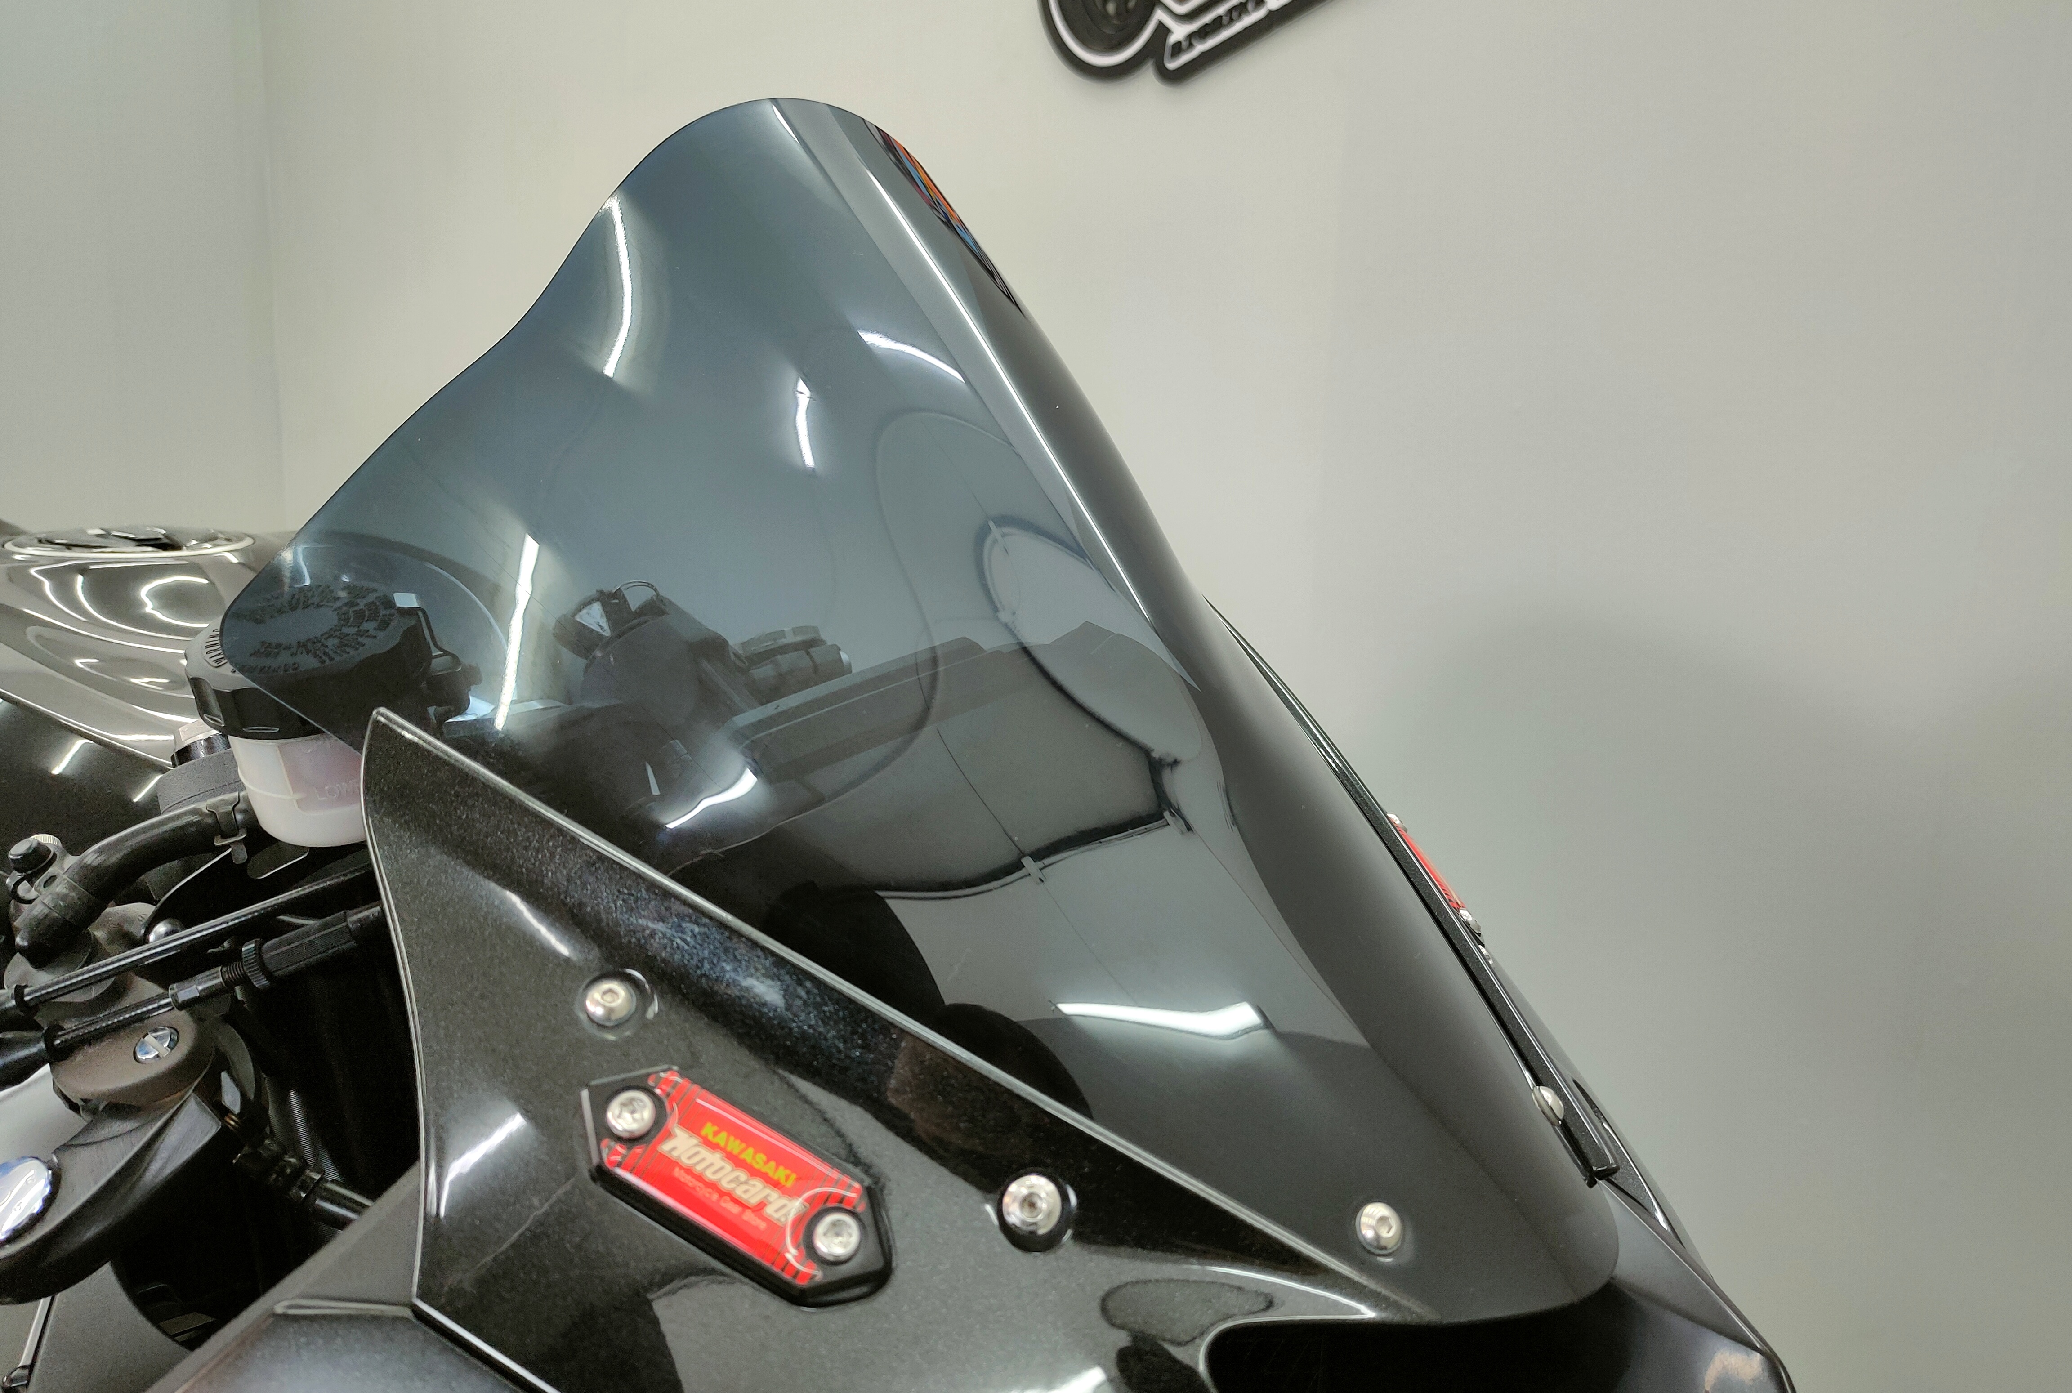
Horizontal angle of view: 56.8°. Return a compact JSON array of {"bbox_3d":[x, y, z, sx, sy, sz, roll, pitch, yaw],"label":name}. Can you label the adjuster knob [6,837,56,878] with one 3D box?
[{"bbox_3d":[-0.273,0.044,0.520,0.010,0.008,0.010,-31,35,-14],"label":"adjuster knob"}]

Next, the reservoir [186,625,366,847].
[{"bbox_3d":[-0.196,0.006,0.531,0.063,0.059,0.063,-15,33,-16],"label":"reservoir"}]

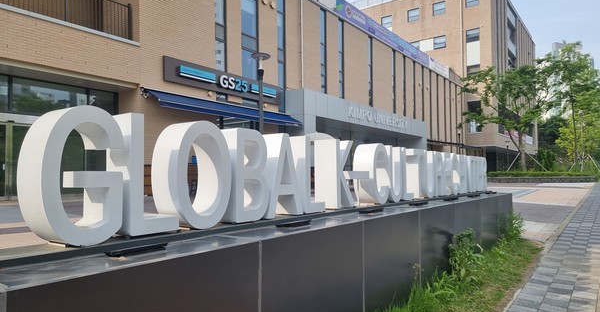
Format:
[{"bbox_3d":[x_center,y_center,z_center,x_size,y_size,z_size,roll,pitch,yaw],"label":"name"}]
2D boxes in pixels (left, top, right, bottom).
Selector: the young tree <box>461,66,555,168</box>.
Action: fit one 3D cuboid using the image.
[{"bbox_3d":[13.800,-2.350,28.000,5.700,7.300,5.400,-1,-2,0],"label":"young tree"}]

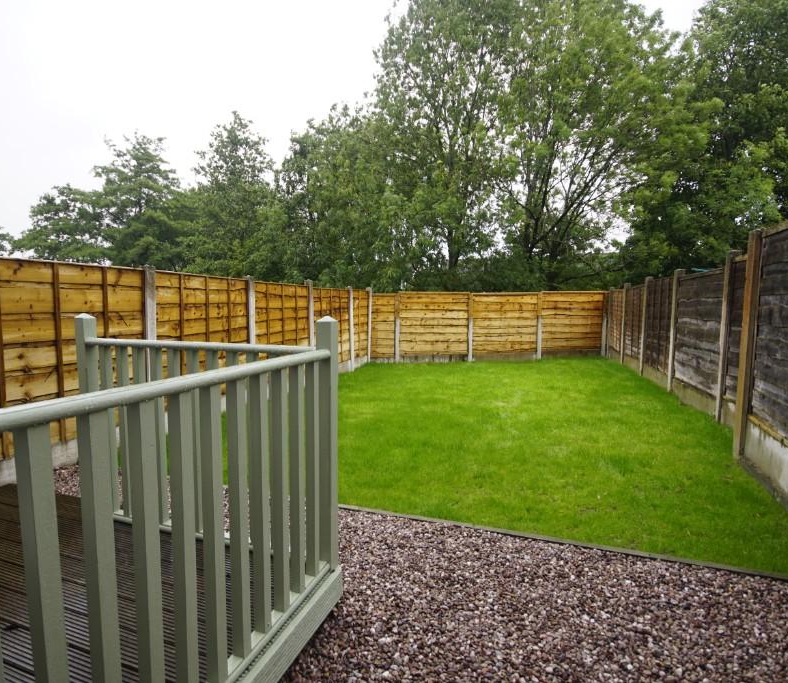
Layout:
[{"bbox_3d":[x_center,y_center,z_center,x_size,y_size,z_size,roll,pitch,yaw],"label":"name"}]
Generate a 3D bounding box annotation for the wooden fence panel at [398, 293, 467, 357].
[{"bbox_3d":[1.034,-0.447,11.514,1.810,1.576,0.050,-1,5,-9],"label":"wooden fence panel"}]

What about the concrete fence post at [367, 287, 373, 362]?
[{"bbox_3d":[-0.618,-0.411,11.435,0.110,1.878,0.100,1,5,16],"label":"concrete fence post"}]

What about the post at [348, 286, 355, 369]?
[{"bbox_3d":[-0.961,-0.283,10.315,0.110,1.892,0.100,1,5,16],"label":"post"}]

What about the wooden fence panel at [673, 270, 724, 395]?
[{"bbox_3d":[3.850,-0.134,5.732,0.050,1.448,1.810,2,5,17],"label":"wooden fence panel"}]

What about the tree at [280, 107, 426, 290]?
[{"bbox_3d":[-1.684,-4.679,18.616,5.800,9.500,5.400,0,5,0],"label":"tree"}]

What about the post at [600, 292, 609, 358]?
[{"bbox_3d":[5.740,-0.461,12.429,0.110,1.797,0.110,-1,5,-10],"label":"post"}]

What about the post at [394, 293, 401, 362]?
[{"bbox_3d":[0.095,-0.356,11.467,0.110,1.746,0.110,-1,5,-10],"label":"post"}]

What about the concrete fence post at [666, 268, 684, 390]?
[{"bbox_3d":[4.119,-0.147,6.635,0.100,1.820,0.110,2,5,17],"label":"concrete fence post"}]

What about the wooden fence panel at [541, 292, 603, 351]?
[{"bbox_3d":[4.747,-0.535,12.099,1.810,1.557,0.050,-1,5,-9],"label":"wooden fence panel"}]

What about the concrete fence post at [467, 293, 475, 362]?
[{"bbox_3d":[1.981,-0.372,11.787,0.110,1.782,0.110,-1,5,-10],"label":"concrete fence post"}]

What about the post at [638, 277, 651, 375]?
[{"bbox_3d":[4.865,-0.282,8.832,0.120,1.905,0.100,1,5,16],"label":"post"}]

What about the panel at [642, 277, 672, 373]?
[{"bbox_3d":[4.398,-0.280,7.524,0.050,1.495,1.810,2,5,17],"label":"panel"}]

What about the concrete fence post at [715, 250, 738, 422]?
[{"bbox_3d":[3.571,-0.033,4.840,0.100,1.820,0.110,2,5,17],"label":"concrete fence post"}]

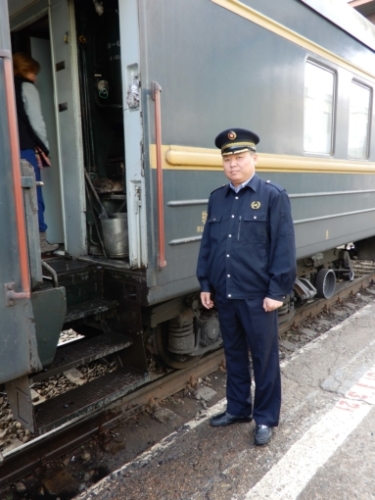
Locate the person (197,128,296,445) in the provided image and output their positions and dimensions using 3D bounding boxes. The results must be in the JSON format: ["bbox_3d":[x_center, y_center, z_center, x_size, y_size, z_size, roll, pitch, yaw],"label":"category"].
[{"bbox_3d":[0.338,0.232,2.318,0.590,1.775,0.380,6,12,36],"label":"person"}]

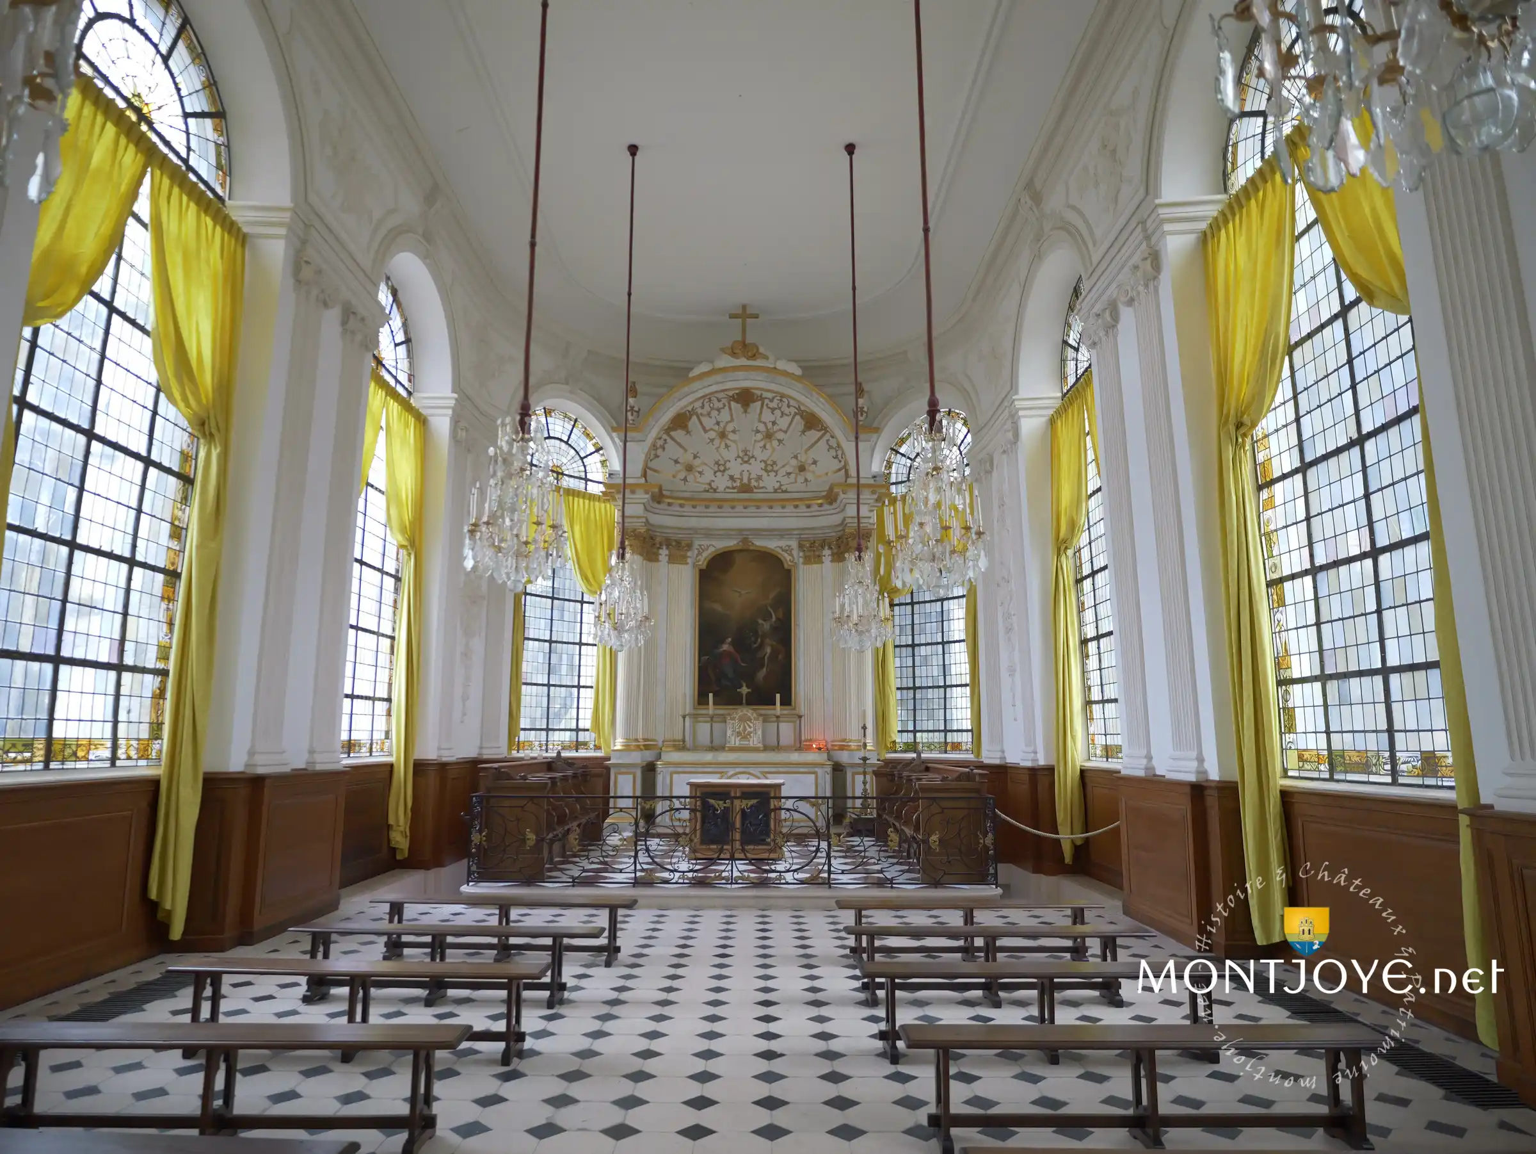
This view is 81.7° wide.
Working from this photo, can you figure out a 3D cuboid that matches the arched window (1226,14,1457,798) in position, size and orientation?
[{"bbox_3d":[4.303,-1.772,6.669,0.200,6.549,2.600,0,-11,-1],"label":"arched window"}]

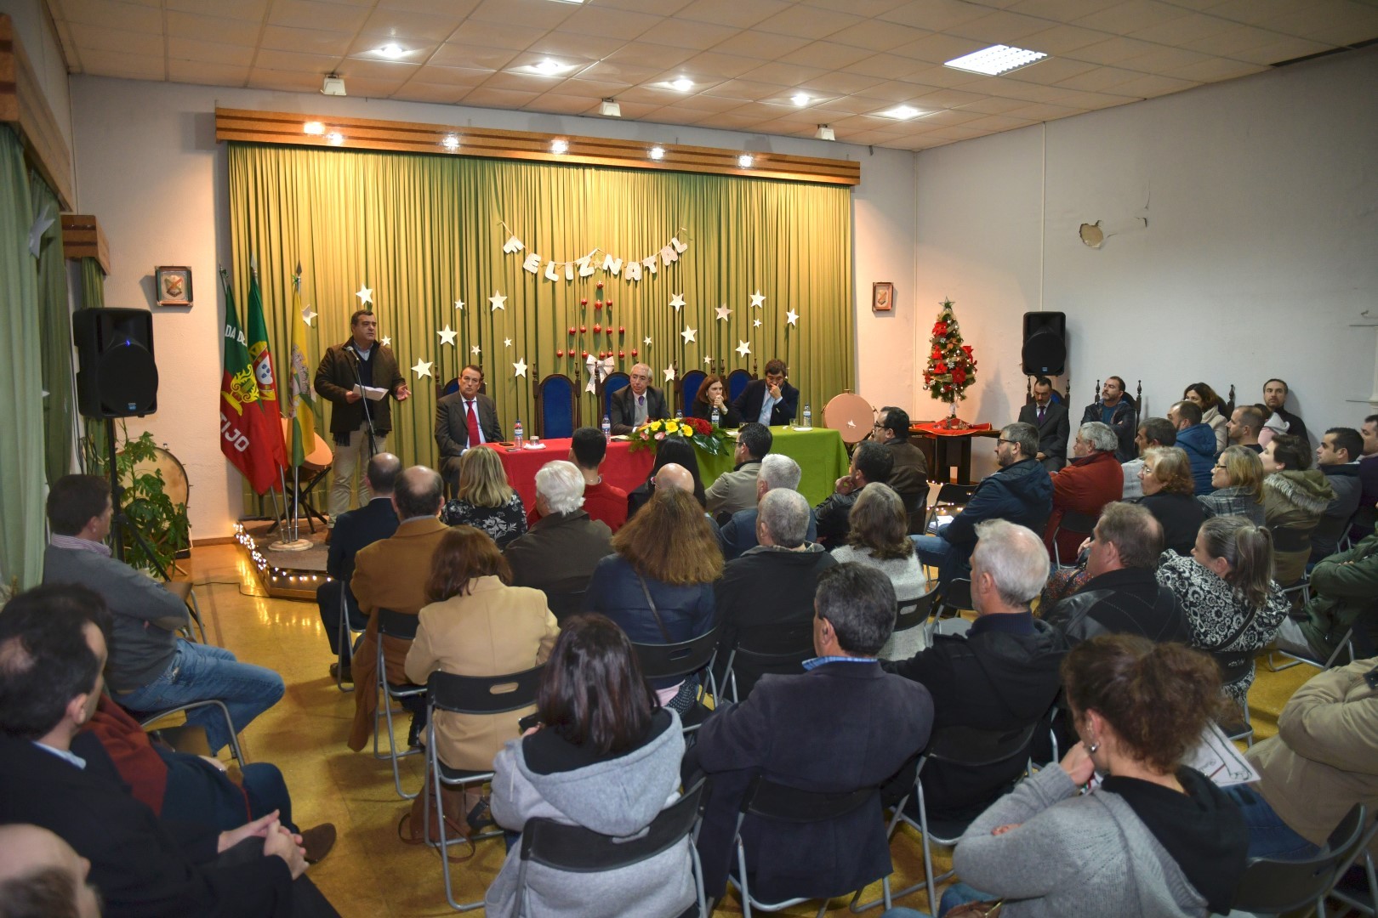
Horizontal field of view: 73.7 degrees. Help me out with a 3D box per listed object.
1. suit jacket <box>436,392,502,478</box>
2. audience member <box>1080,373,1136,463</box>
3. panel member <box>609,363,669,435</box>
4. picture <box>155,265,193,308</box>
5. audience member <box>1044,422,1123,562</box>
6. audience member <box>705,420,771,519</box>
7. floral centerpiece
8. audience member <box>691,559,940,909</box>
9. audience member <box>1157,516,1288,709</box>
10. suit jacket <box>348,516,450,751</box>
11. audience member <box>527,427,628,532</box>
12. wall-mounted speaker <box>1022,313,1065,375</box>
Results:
[{"bbox_3d":[-1.665,-0.180,7.099,0.550,0.660,0.380,-4,9,-24],"label":"suit jacket"},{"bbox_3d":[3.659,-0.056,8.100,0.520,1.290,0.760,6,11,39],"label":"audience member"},{"bbox_3d":[-0.361,-0.158,7.848,0.540,1.280,0.750,-2,9,-9],"label":"panel member"},{"bbox_3d":[-4.286,-1.436,7.643,0.275,0.330,0.060,-6,10,-29],"label":"picture"},{"bbox_3d":[2.301,0.402,5.692,0.540,1.300,0.780,-6,10,-33],"label":"audience member"},{"bbox_3d":[0.250,0.420,5.555,0.530,1.312,0.780,-7,11,-37],"label":"audience member"},{"bbox_3d":[-0.030,-0.211,6.861,0.750,0.270,0.420,-5,9,-28],"label":"floral centerpiece"},{"bbox_3d":[0.214,0.829,2.482,0.620,1.270,0.850,-4,9,-22],"label":"audience member"},{"bbox_3d":[1.659,0.737,3.230,0.520,1.180,0.750,-7,10,-36],"label":"audience member"},{"bbox_3d":[-1.077,0.685,3.738,0.560,0.940,0.500,-4,9,-22],"label":"suit jacket"},{"bbox_3d":[-0.597,0.444,5.193,0.520,1.270,0.800,-4,10,-22],"label":"audience member"},{"bbox_3d":[3.716,-1.205,9.603,0.410,0.670,0.380,2,9,18],"label":"wall-mounted speaker"}]

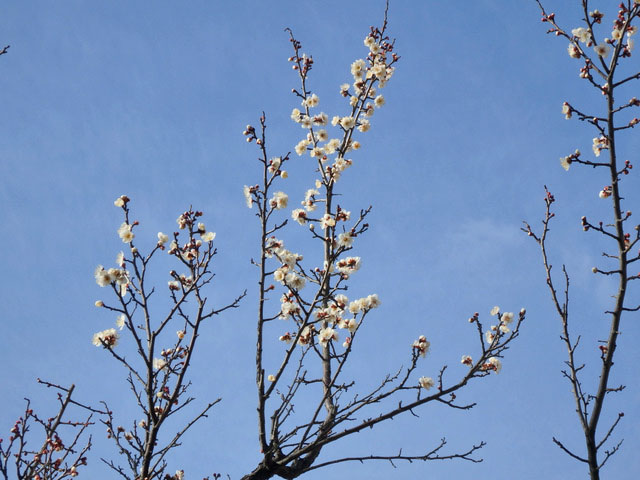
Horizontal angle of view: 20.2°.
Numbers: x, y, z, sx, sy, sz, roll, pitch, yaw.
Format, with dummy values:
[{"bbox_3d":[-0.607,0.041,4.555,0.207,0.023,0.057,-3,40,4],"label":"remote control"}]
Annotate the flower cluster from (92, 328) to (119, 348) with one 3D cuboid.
[{"bbox_3d":[-0.377,0.173,3.150,0.044,0.034,0.034,-6,-19,18],"label":"flower cluster"}]

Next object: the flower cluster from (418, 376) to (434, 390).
[{"bbox_3d":[0.184,0.248,3.100,0.027,0.024,0.022,2,-10,-11],"label":"flower cluster"}]

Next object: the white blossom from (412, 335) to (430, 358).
[{"bbox_3d":[0.178,0.187,3.150,0.031,0.041,0.032,10,-21,-29],"label":"white blossom"}]

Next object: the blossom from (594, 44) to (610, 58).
[{"bbox_3d":[0.473,-0.315,3.000,0.026,0.023,0.018,0,-10,0],"label":"blossom"}]

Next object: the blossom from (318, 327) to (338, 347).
[{"bbox_3d":[0.015,0.170,3.150,0.034,0.034,0.032,-1,-10,8],"label":"blossom"}]

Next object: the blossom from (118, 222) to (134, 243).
[{"bbox_3d":[-0.340,-0.013,3.150,0.027,0.034,0.026,2,-10,-9],"label":"blossom"}]

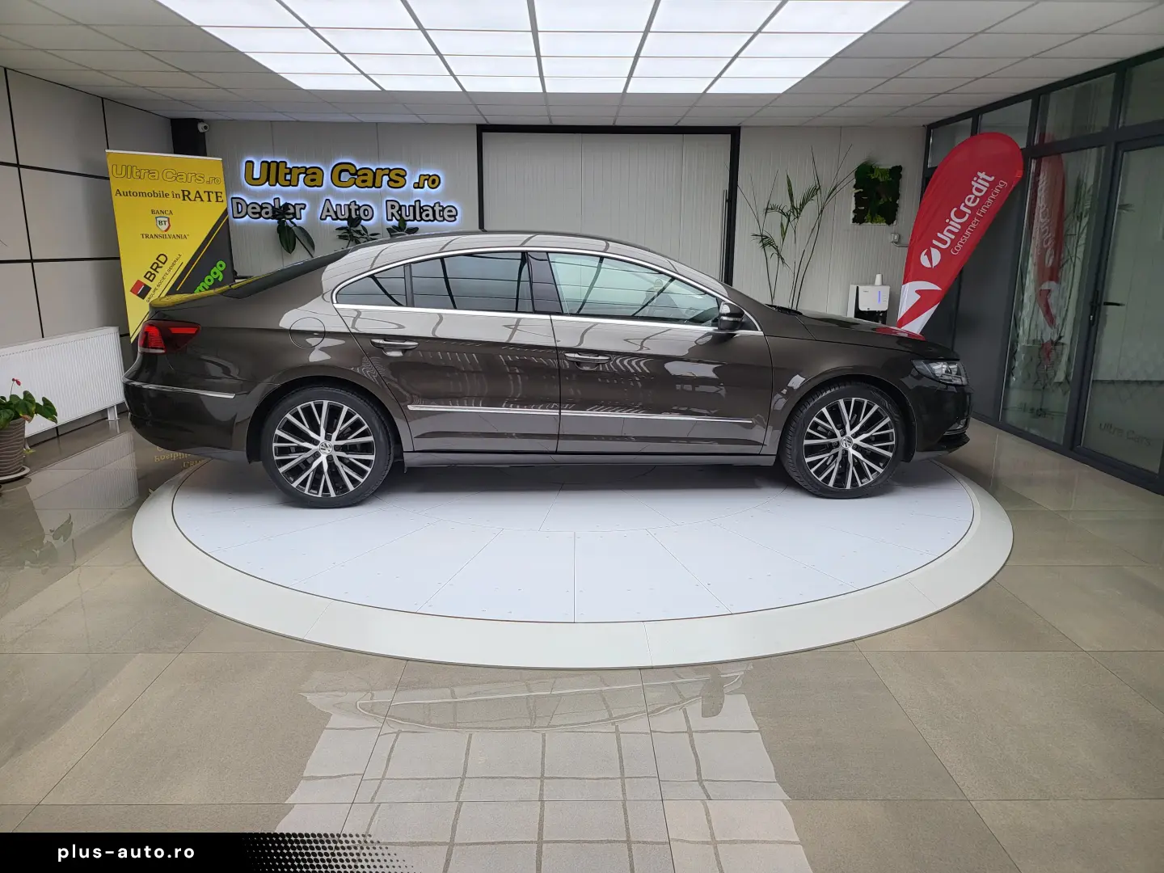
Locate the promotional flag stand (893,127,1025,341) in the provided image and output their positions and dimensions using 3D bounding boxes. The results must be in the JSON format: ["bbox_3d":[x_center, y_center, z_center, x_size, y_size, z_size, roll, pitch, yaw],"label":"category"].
[{"bbox_3d":[2.932,-1.249,6.477,0.920,2.220,0.300,11,17,39],"label":"promotional flag stand"}]

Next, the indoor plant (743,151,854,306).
[{"bbox_3d":[1.960,-1.548,7.640,1.000,2.240,0.800,0,13,-1],"label":"indoor plant"}]

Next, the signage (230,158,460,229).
[{"bbox_3d":[-2.303,-2.372,7.830,2.200,0.576,0.080,0,13,-1],"label":"signage"}]

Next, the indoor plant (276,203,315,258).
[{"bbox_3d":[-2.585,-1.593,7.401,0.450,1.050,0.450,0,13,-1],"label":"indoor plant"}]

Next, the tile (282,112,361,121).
[{"bbox_3d":[-2.389,-2.947,7.455,0.600,0.020,0.500,0,13,-1],"label":"tile"}]

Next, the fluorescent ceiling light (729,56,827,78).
[{"bbox_3d":[1.230,-2.399,5.204,0.595,0.040,0.595,0,13,-1],"label":"fluorescent ceiling light"}]

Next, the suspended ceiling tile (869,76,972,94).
[{"bbox_3d":[2.424,-2.522,5.792,0.595,0.022,0.595,0,13,-1],"label":"suspended ceiling tile"}]

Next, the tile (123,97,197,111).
[{"bbox_3d":[-3.593,-2.832,6.900,0.600,0.020,0.600,0,13,-1],"label":"tile"}]

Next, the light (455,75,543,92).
[{"bbox_3d":[-0.573,-2.567,5.834,0.600,0.040,0.600,0,13,-1],"label":"light"}]

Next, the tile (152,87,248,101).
[{"bbox_3d":[-2.981,-2.677,6.306,0.595,0.022,0.595,0,13,-1],"label":"tile"}]

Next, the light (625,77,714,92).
[{"bbox_3d":[0.627,-2.540,5.769,0.597,0.045,0.597,0,14,-1],"label":"light"}]

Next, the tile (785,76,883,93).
[{"bbox_3d":[1.823,-2.527,5.799,0.600,0.020,0.600,0,13,-1],"label":"tile"}]

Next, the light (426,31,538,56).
[{"bbox_3d":[-0.559,-2.264,4.604,0.600,0.040,0.600,0,13,-1],"label":"light"}]

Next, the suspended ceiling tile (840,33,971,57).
[{"bbox_3d":[1.861,-2.276,4.685,0.600,0.025,0.600,0,13,-1],"label":"suspended ceiling tile"}]

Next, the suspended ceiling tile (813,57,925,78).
[{"bbox_3d":[1.834,-2.388,5.203,0.597,0.030,0.597,0,14,-1],"label":"suspended ceiling tile"}]

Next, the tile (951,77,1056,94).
[{"bbox_3d":[3.059,-2.548,5.861,0.600,0.025,0.600,0,13,-1],"label":"tile"}]

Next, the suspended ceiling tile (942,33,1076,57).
[{"bbox_3d":[2.438,-2.252,4.639,0.600,0.020,0.600,0,13,-1],"label":"suspended ceiling tile"}]

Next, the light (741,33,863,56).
[{"bbox_3d":[1.242,-2.257,4.610,0.597,0.045,0.597,0,14,-1],"label":"light"}]

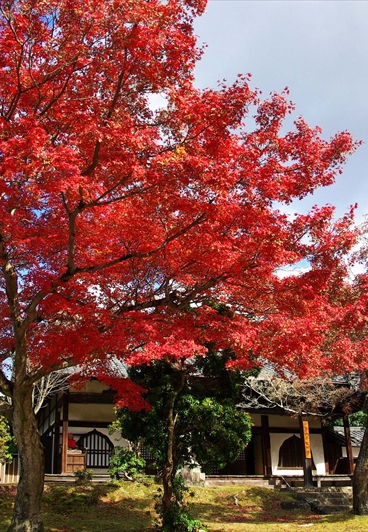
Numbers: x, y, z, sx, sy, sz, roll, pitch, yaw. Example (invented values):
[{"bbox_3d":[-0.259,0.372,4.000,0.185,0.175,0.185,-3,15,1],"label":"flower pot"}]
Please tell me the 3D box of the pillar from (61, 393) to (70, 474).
[{"bbox_3d":[-4.475,6.327,23.732,0.200,3.098,0.200,2,-16,-9],"label":"pillar"}]

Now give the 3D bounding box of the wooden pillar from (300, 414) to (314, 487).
[{"bbox_3d":[4.529,6.717,22.862,0.210,2.593,0.210,2,-16,-9],"label":"wooden pillar"}]

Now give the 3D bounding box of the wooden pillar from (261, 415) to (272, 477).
[{"bbox_3d":[3.324,7.172,24.931,0.250,2.370,0.250,2,-16,-9],"label":"wooden pillar"}]

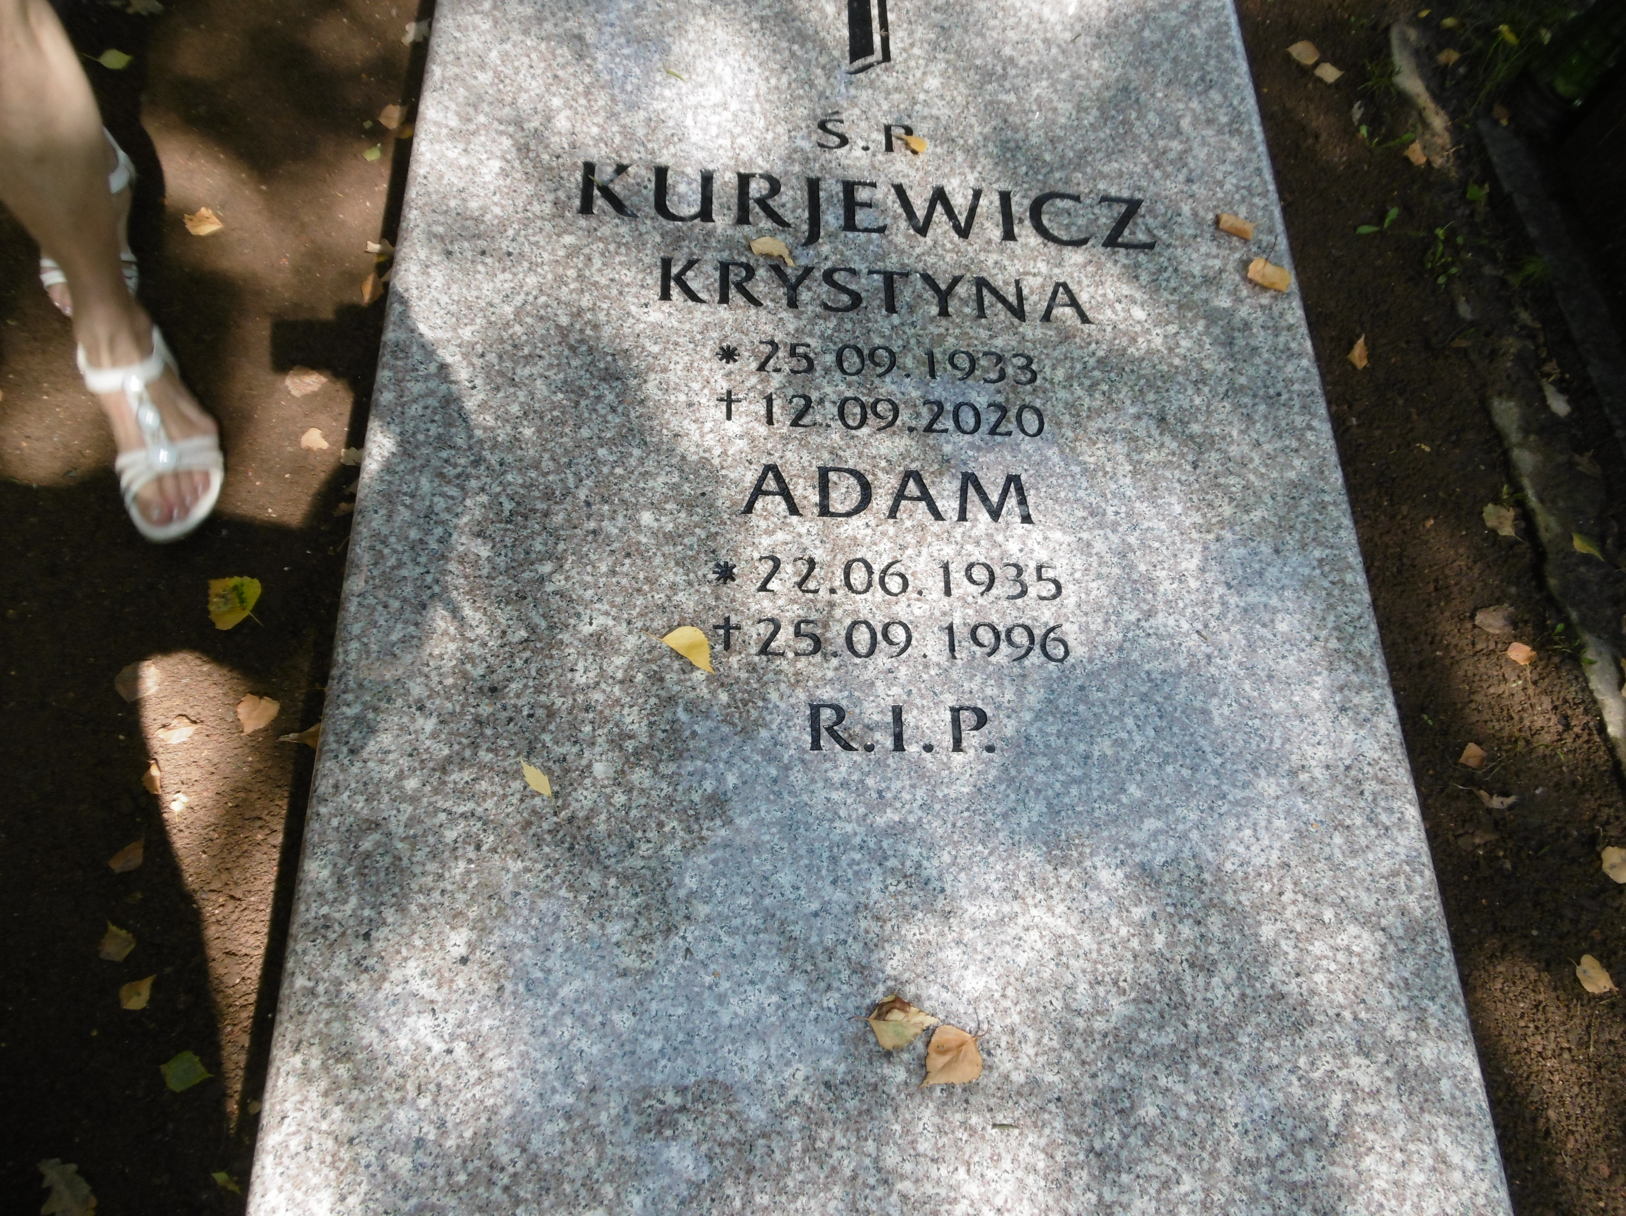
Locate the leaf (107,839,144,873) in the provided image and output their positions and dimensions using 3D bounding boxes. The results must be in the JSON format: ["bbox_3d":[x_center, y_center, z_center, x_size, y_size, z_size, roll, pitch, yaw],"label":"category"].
[{"bbox_3d":[-0.606,0.224,1.006,0.025,0.010,0.032,39,66,12],"label":"leaf"}]

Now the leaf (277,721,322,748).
[{"bbox_3d":[-0.511,0.128,1.143,0.055,0.015,0.029,8,67,-4],"label":"leaf"}]

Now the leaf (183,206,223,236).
[{"bbox_3d":[-0.741,-0.468,1.367,0.035,0.012,0.041,-34,75,-19],"label":"leaf"}]

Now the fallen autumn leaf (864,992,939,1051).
[{"bbox_3d":[0.064,0.289,0.787,0.051,0.014,0.038,4,67,-5],"label":"fallen autumn leaf"}]

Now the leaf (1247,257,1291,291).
[{"bbox_3d":[0.442,-0.323,1.091,0.042,0.016,0.031,23,66,3],"label":"leaf"}]

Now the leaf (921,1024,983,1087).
[{"bbox_3d":[0.094,0.315,0.782,0.051,0.010,0.043,-35,75,-19],"label":"leaf"}]

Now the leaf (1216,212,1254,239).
[{"bbox_3d":[0.416,-0.377,1.110,0.038,0.016,0.022,23,66,3],"label":"leaf"}]

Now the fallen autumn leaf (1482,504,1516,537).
[{"bbox_3d":[0.858,-0.110,1.409,0.042,0.009,0.044,14,66,-1],"label":"fallen autumn leaf"}]

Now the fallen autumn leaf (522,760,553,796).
[{"bbox_3d":[-0.211,0.130,0.856,0.036,0.008,0.015,30,67,6],"label":"fallen autumn leaf"}]

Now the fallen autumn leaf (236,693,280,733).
[{"bbox_3d":[-0.564,0.104,1.150,0.039,0.009,0.042,-19,71,-14],"label":"fallen autumn leaf"}]

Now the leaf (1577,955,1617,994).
[{"bbox_3d":[0.768,0.363,1.105,0.042,0.011,0.032,44,67,14],"label":"leaf"}]

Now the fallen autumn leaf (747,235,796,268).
[{"bbox_3d":[-0.036,-0.340,1.071,0.048,0.013,0.026,16,66,0],"label":"fallen autumn leaf"}]

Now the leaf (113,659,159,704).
[{"bbox_3d":[-0.687,0.074,1.148,0.040,0.009,0.040,-40,77,-20],"label":"leaf"}]

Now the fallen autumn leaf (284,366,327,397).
[{"bbox_3d":[-0.558,-0.247,1.236,0.039,0.010,0.035,32,65,8],"label":"fallen autumn leaf"}]

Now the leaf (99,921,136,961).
[{"bbox_3d":[-0.604,0.288,0.975,0.028,0.010,0.036,-29,71,-19],"label":"leaf"}]

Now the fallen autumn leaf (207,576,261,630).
[{"bbox_3d":[-0.575,-0.005,1.118,0.051,0.010,0.056,-3,65,-8],"label":"fallen autumn leaf"}]

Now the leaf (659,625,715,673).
[{"bbox_3d":[-0.093,0.031,0.909,0.050,0.012,0.025,35,68,8],"label":"leaf"}]

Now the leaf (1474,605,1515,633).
[{"bbox_3d":[0.772,0.014,1.270,0.052,0.012,0.030,-3,65,-8],"label":"leaf"}]

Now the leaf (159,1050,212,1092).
[{"bbox_3d":[-0.566,0.417,1.018,0.037,0.008,0.034,-27,73,-17],"label":"leaf"}]

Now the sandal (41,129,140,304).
[{"bbox_3d":[-0.795,-0.410,1.240,0.098,0.090,0.255,-7,66,-10],"label":"sandal"}]

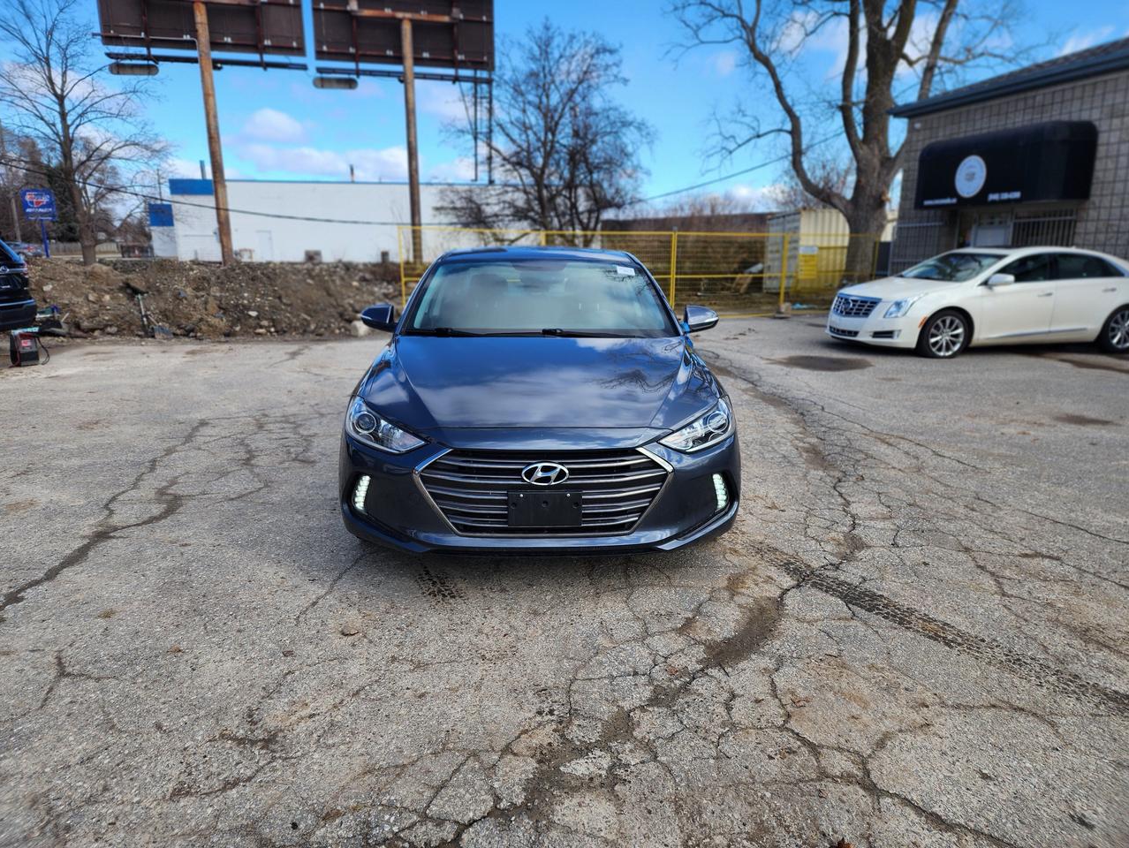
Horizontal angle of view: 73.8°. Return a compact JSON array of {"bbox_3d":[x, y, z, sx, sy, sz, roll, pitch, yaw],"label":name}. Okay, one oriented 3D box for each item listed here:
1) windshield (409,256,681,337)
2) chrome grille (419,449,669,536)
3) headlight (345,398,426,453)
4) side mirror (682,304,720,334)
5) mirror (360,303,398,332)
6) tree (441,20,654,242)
[{"bbox_3d":[-0.141,-0.731,4.265,1.460,0.170,0.920,0,39,-3],"label":"windshield"},{"bbox_3d":[-0.075,0.251,2.907,0.970,0.340,0.180,0,13,-3],"label":"chrome grille"},{"bbox_3d":[-0.746,-0.002,3.106,0.400,0.190,0.460,0,13,-3],"label":"headlight"},{"bbox_3d":[0.778,-0.601,4.316,0.220,0.160,0.180,0,13,-3],"label":"side mirror"},{"bbox_3d":[-1.055,-0.593,4.232,0.220,0.160,0.180,0,13,-3],"label":"mirror"},{"bbox_3d":[-0.558,-9.044,25.651,7.000,8.629,6.600,0,12,0],"label":"tree"}]

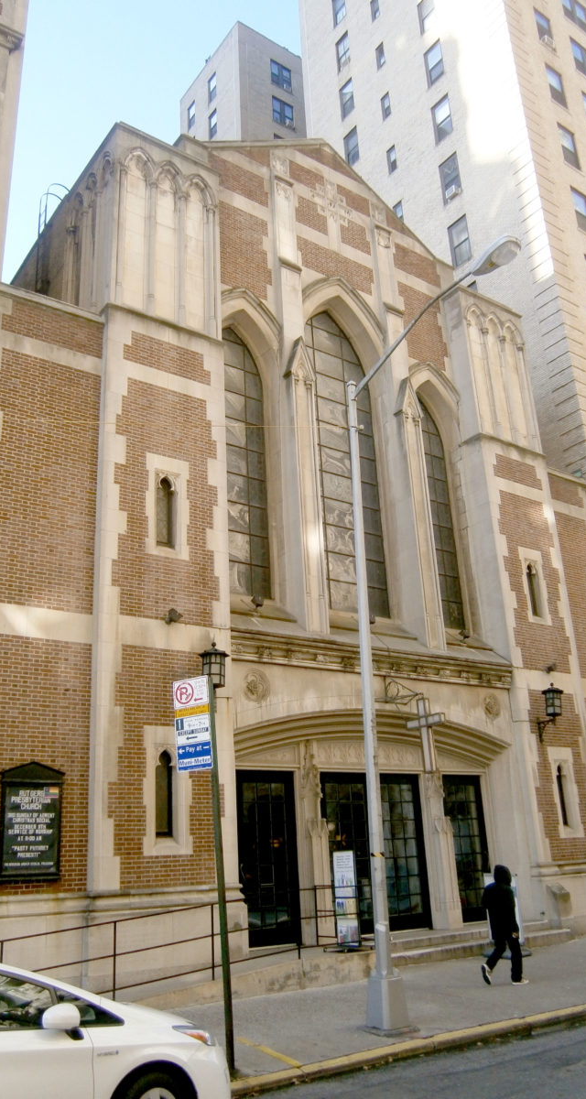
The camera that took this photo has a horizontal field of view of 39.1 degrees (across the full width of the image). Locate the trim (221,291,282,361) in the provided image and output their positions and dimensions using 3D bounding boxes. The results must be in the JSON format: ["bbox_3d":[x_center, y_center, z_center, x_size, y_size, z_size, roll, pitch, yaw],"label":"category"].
[{"bbox_3d":[-1.160,-5.346,19.107,1.958,1.359,0.480,11,-25,-34],"label":"trim"}]

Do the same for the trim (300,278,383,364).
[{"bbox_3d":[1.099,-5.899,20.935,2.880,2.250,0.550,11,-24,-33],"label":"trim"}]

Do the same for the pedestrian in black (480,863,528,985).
[{"bbox_3d":[3.067,5.482,12.088,0.660,1.630,0.500,11,-25,-34],"label":"pedestrian in black"}]

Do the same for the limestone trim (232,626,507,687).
[{"bbox_3d":[1.949,2.439,17.536,7.859,0.608,0.240,11,-25,-34],"label":"limestone trim"}]

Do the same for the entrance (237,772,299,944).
[{"bbox_3d":[-0.478,5.604,15.119,1.370,2.980,0.150,11,-24,-33],"label":"entrance"}]

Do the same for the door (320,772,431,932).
[{"bbox_3d":[1.648,6.033,16.535,2.730,3.000,0.150,11,-24,-33],"label":"door"}]

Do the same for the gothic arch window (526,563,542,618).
[{"bbox_3d":[6.132,1.030,21.308,0.370,1.449,0.160,11,-25,-34],"label":"gothic arch window"}]

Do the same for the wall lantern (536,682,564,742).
[{"bbox_3d":[5.919,3.715,18.974,0.480,1.310,0.740,11,-24,-33],"label":"wall lantern"}]

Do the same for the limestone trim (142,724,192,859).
[{"bbox_3d":[-2.129,3.999,13.715,0.883,2.023,0.300,11,-25,-34],"label":"limestone trim"}]

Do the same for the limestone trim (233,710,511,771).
[{"bbox_3d":[1.840,3.958,17.240,7.366,1.075,0.520,11,-25,-34],"label":"limestone trim"}]

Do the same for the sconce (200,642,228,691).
[{"bbox_3d":[-1.403,2.252,14.093,0.480,1.300,0.740,11,-24,-33],"label":"sconce"}]

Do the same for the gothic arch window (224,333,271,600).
[{"bbox_3d":[-1.323,-2.124,18.099,1.720,6.453,0.250,11,-24,-33],"label":"gothic arch window"}]

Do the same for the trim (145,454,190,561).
[{"bbox_3d":[-2.401,-0.769,15.461,0.884,2.013,0.300,11,-25,-34],"label":"trim"}]

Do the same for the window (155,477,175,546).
[{"bbox_3d":[-2.417,-0.704,15.489,0.370,1.449,0.160,11,-25,-34],"label":"window"}]

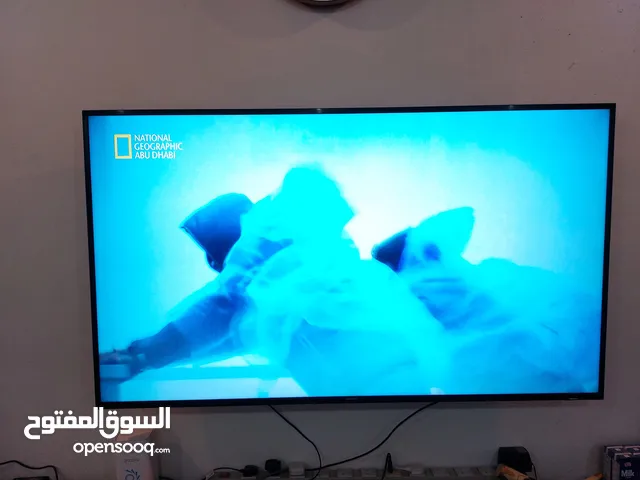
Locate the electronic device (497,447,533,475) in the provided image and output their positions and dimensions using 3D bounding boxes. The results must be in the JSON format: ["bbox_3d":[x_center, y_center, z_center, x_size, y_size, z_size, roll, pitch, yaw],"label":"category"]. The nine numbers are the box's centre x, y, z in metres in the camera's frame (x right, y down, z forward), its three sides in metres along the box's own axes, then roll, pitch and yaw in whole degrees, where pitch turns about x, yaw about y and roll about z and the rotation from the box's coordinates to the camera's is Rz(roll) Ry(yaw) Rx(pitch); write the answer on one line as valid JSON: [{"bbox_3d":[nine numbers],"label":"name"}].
[{"bbox_3d":[0.550,0.618,1.250,0.074,0.051,0.047,-1,5,0],"label":"electronic device"}]

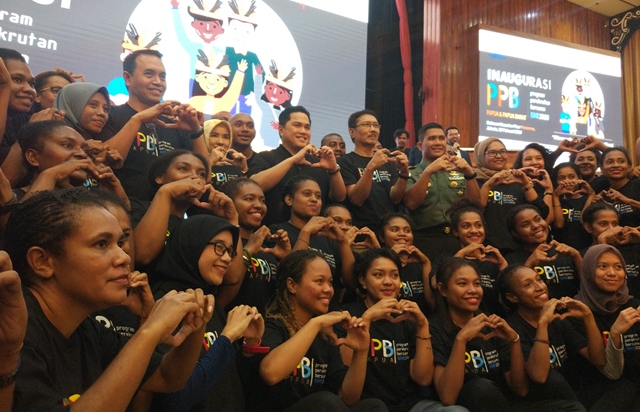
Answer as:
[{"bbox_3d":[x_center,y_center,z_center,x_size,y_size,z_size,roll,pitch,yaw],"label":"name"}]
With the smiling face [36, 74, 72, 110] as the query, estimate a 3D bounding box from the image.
[{"bbox_3d":[-1.256,-0.532,2.450,0.170,0.200,0.150,0,-7,18],"label":"smiling face"}]

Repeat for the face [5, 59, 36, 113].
[{"bbox_3d":[-1.128,-0.458,1.950,0.160,0.210,0.145,0,-7,15],"label":"face"}]

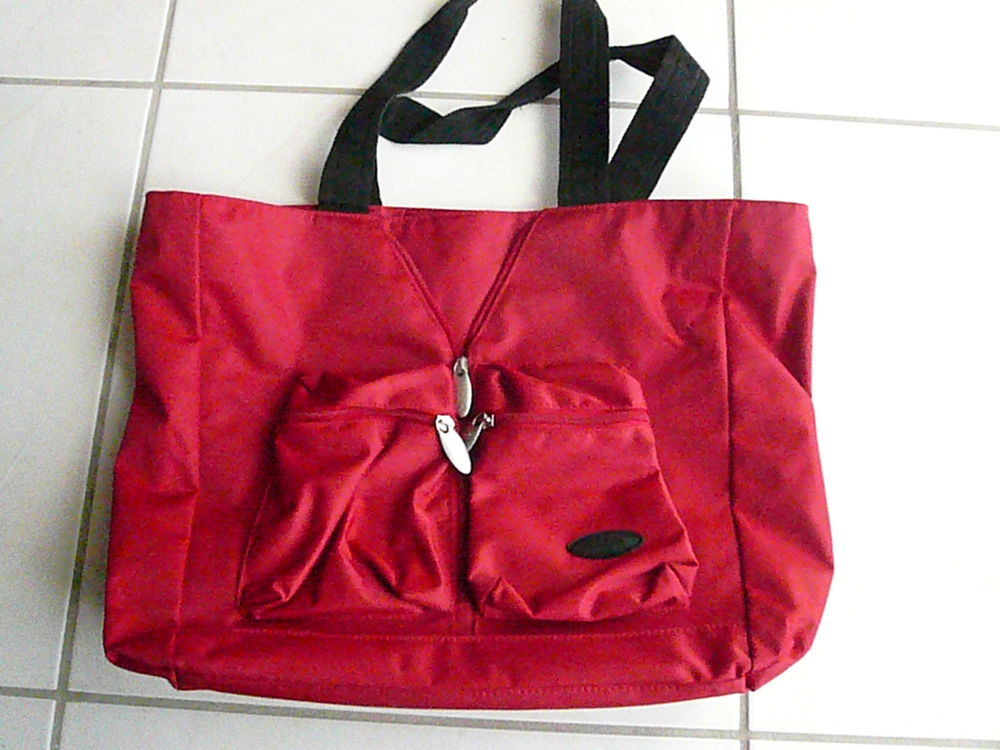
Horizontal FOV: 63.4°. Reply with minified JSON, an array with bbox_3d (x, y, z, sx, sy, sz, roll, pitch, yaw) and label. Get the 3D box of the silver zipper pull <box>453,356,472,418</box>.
[{"bbox_3d":[-0.021,0.007,0.454,0.009,0.004,0.036,-7,77,17],"label":"silver zipper pull"}]

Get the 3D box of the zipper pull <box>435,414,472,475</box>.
[{"bbox_3d":[-0.025,0.038,0.442,0.009,0.004,0.036,-22,79,-5],"label":"zipper pull"}]

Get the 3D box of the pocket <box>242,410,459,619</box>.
[{"bbox_3d":[-0.083,0.073,0.448,0.117,0.030,0.110,-1,78,0],"label":"pocket"}]

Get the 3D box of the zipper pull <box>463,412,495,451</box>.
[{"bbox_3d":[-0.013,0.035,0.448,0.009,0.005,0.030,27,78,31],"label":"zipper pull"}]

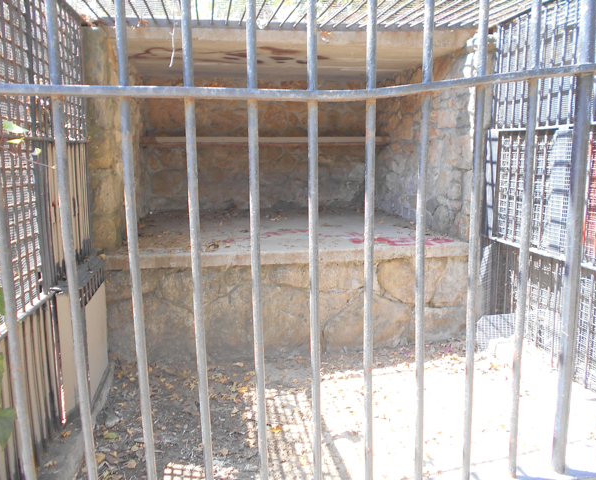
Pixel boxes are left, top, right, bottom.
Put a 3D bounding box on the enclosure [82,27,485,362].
[{"bbox_3d":[-0.154,-0.507,4.579,2.895,2.340,2.100,-2,11,-9],"label":"enclosure"}]

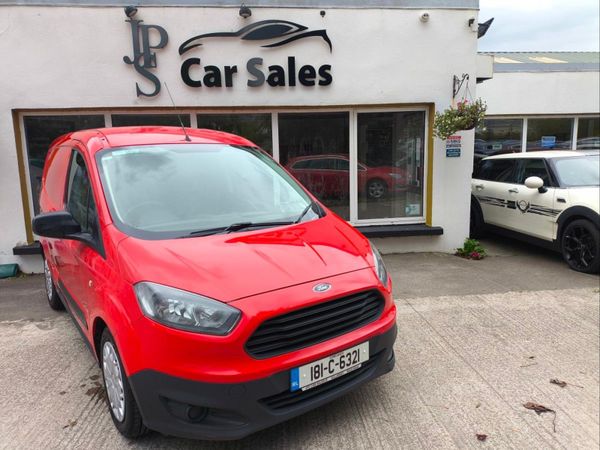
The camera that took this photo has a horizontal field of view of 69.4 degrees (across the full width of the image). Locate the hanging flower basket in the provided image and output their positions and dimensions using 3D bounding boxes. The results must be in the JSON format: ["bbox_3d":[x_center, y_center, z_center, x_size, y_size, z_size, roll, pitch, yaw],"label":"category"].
[{"bbox_3d":[2.182,-1.434,5.889,0.580,0.510,0.560,-2,9,-6],"label":"hanging flower basket"}]

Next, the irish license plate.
[{"bbox_3d":[0.166,0.698,2.172,0.520,0.113,0.015,-7,8,-37],"label":"irish license plate"}]

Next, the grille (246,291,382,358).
[{"bbox_3d":[0.137,0.479,2.177,0.930,0.200,0.120,-7,11,-37],"label":"grille"}]

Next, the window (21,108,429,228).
[{"bbox_3d":[-0.905,-0.761,6.236,5.680,1.750,0.100,-2,9,-6],"label":"window"}]

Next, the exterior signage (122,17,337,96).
[{"bbox_3d":[-0.921,-2.225,5.776,2.757,0.978,0.050,-2,9,-6],"label":"exterior signage"}]

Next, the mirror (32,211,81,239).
[{"bbox_3d":[-1.462,-0.003,2.615,0.250,0.165,0.130,-7,11,-37],"label":"mirror"}]

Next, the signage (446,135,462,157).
[{"bbox_3d":[2.245,-1.141,6.298,0.224,0.315,0.015,-2,9,-6],"label":"signage"}]

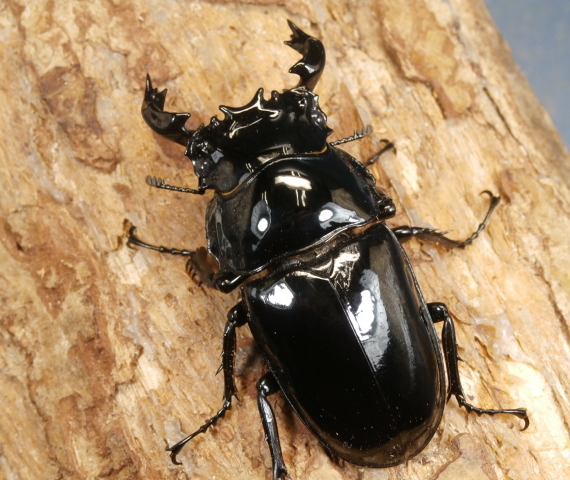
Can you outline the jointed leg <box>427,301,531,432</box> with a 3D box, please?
[{"bbox_3d":[0.022,0.016,0.151,0.006,0.008,0.019,-38,65,-23],"label":"jointed leg"}]

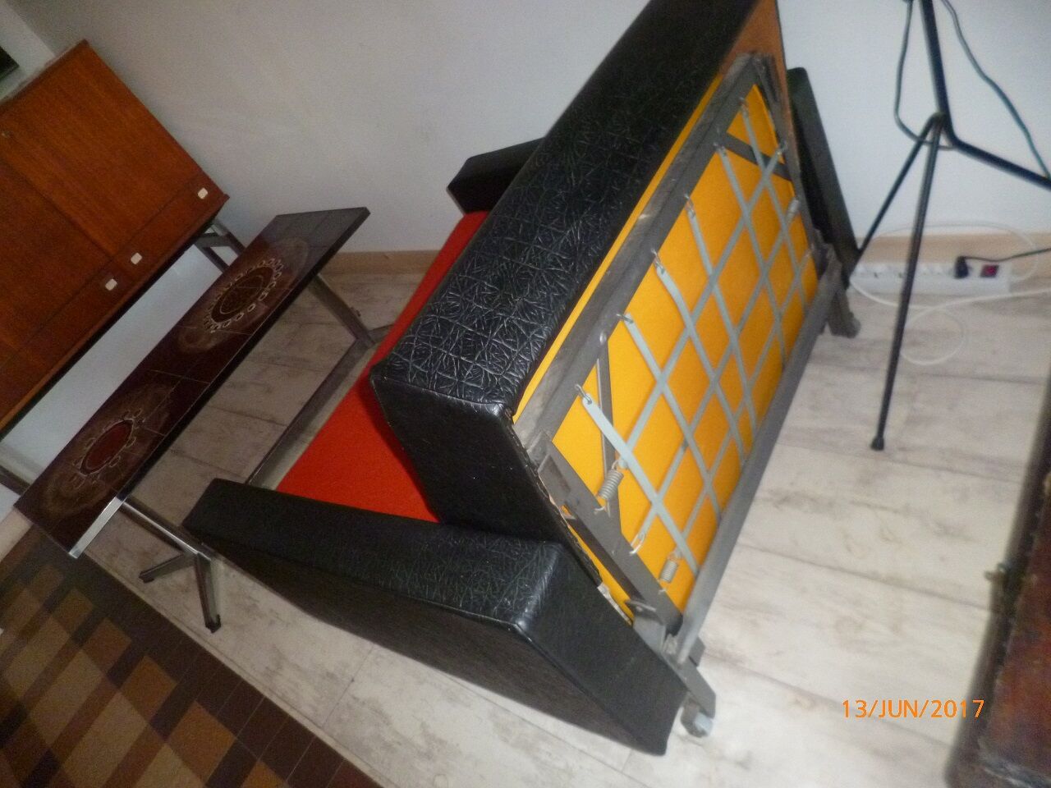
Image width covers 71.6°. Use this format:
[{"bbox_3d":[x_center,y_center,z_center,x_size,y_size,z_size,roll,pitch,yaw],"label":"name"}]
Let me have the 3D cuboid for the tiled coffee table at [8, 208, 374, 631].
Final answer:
[{"bbox_3d":[-0.750,0.017,1.983,0.461,0.407,1.057,9,58,43],"label":"tiled coffee table"}]

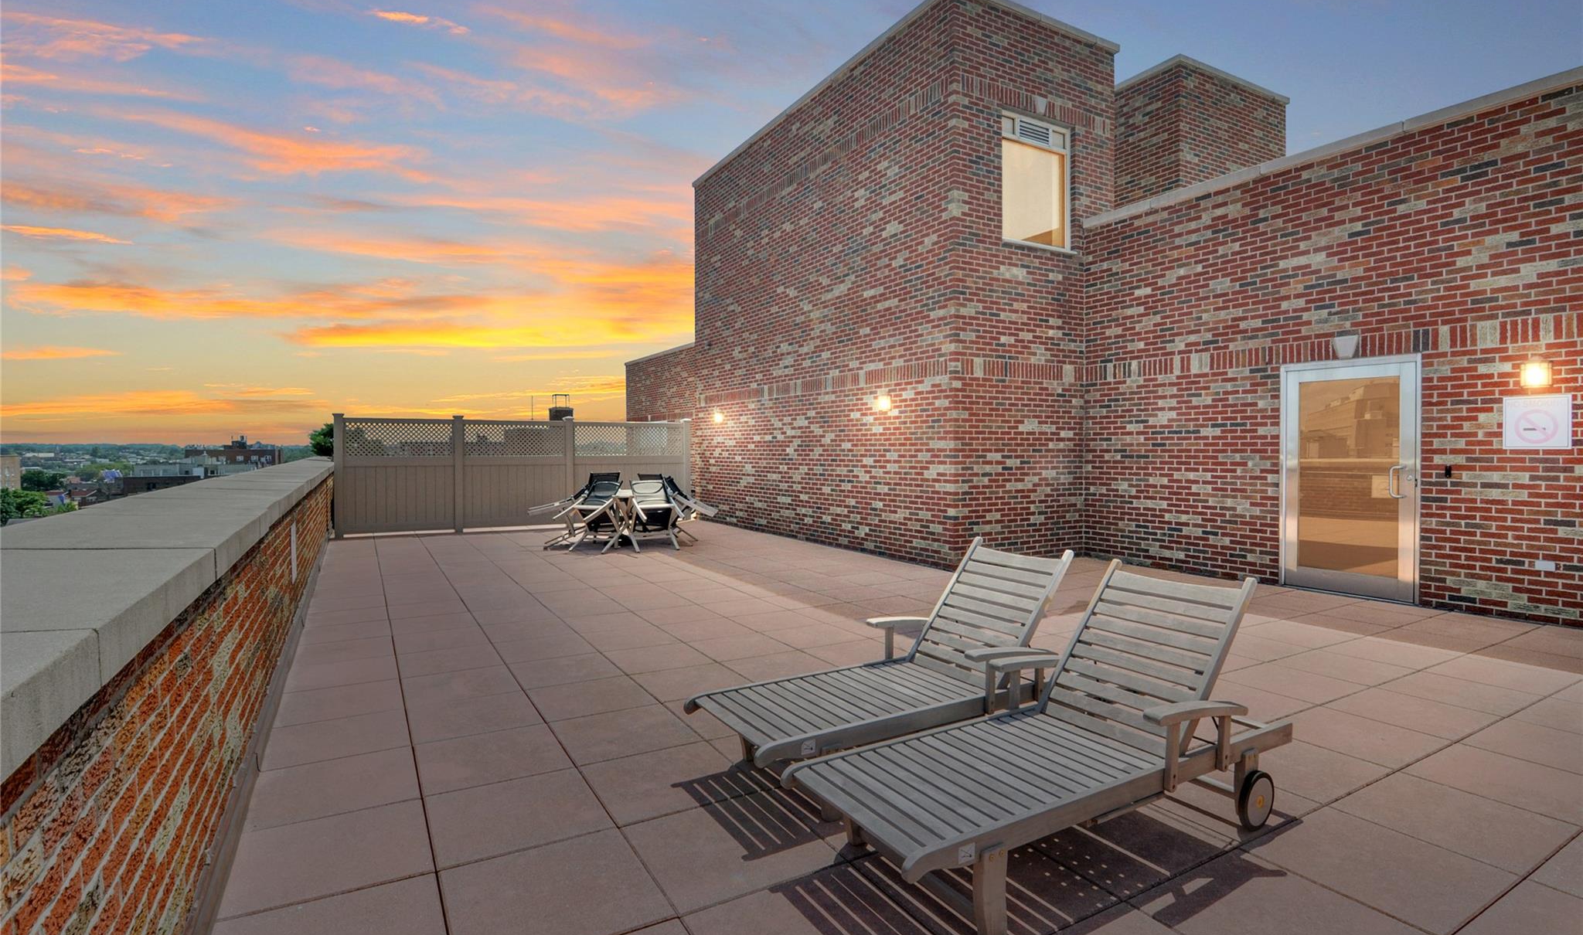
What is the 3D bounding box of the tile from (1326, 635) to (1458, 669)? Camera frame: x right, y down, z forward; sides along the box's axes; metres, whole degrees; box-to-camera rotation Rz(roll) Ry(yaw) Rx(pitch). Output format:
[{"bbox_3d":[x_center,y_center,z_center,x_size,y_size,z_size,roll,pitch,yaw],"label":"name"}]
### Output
[{"bbox_3d":[4.147,1.308,4.871,0.607,0.040,0.580,-1,2,-31],"label":"tile"}]

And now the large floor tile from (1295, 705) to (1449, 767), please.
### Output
[{"bbox_3d":[2.817,1.354,3.506,0.608,0.040,0.581,-1,2,-31],"label":"large floor tile"}]

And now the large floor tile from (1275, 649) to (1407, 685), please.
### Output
[{"bbox_3d":[3.601,1.319,4.575,0.608,0.040,0.582,-1,2,-31],"label":"large floor tile"}]

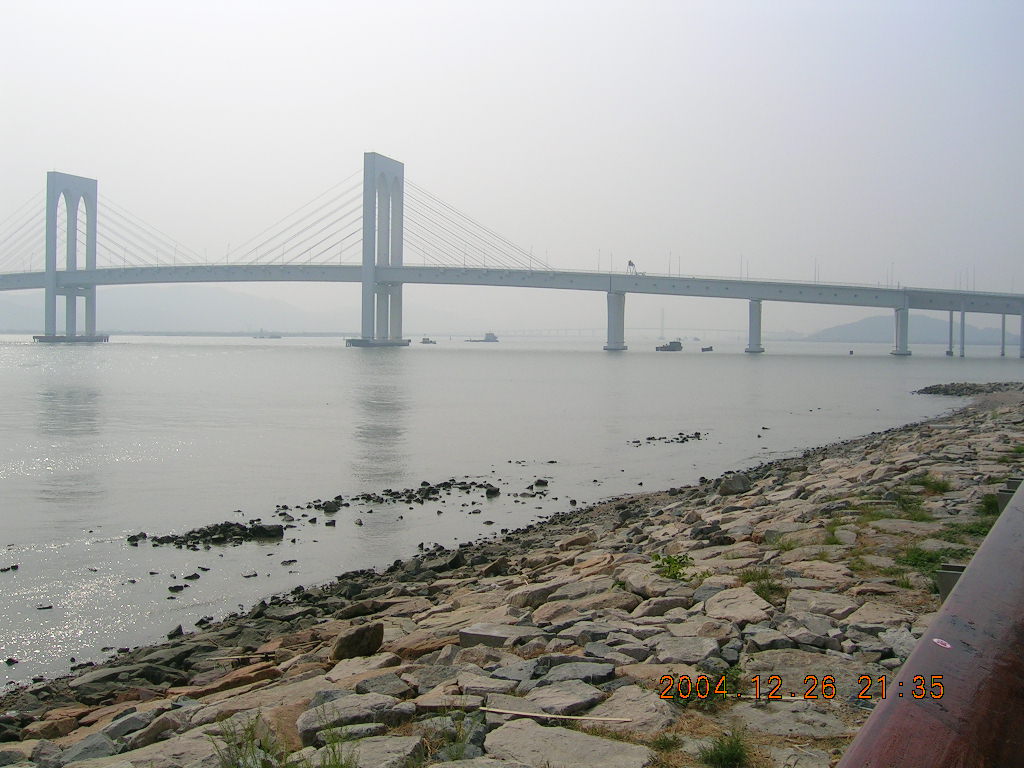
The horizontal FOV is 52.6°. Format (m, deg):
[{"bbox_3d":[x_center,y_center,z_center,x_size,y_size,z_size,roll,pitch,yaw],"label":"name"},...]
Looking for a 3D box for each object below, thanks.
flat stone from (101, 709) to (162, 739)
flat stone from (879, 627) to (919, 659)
[{"bbox_3d":[-3.262,2.910,8.889,0.502,0.136,0.349,-7,-3,-20],"label":"flat stone"},{"bbox_3d":[2.761,1.863,7.397,0.260,0.130,0.360,-3,0,20],"label":"flat stone"}]

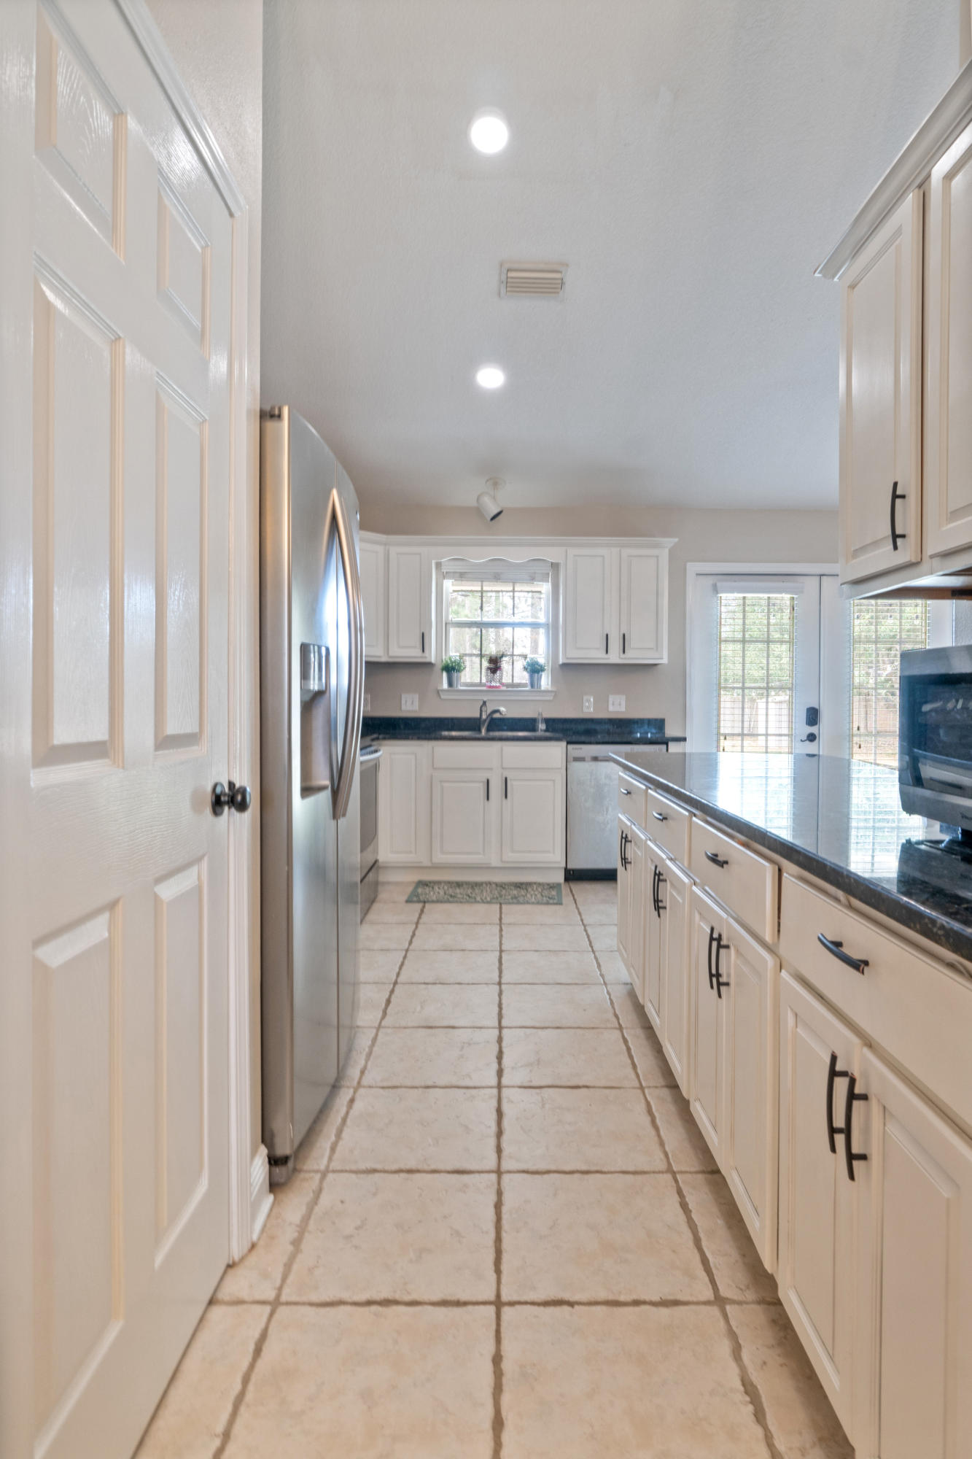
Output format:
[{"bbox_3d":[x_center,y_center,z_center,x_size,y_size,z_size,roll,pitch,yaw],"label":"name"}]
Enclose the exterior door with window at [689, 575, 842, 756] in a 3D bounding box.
[{"bbox_3d":[1.910,-0.080,5.130,0.870,2.000,0.050,0,1,1],"label":"exterior door with window"}]

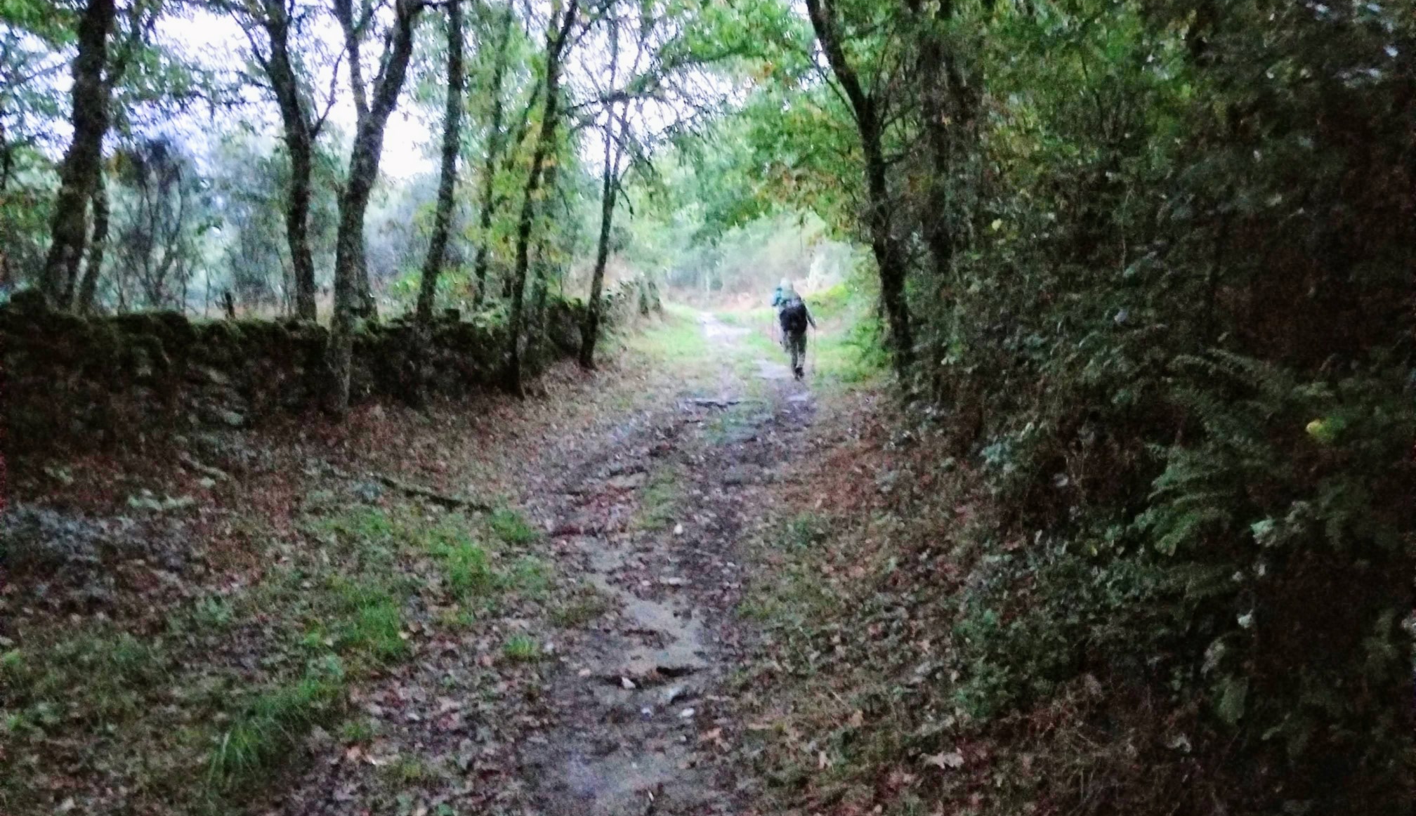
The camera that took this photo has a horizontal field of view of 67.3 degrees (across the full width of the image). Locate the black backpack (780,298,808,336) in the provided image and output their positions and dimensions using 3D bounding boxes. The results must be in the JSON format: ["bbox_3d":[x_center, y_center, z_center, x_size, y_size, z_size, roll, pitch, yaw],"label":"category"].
[{"bbox_3d":[1.338,-1.416,16.600,0.420,0.570,0.300,-4,-5,-5],"label":"black backpack"}]

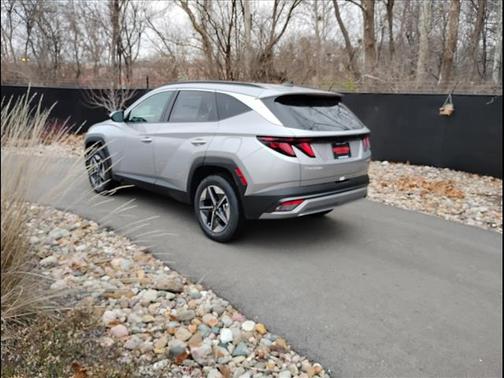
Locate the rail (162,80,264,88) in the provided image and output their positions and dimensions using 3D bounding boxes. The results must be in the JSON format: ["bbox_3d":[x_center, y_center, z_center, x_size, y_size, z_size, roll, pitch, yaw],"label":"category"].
[{"bbox_3d":[-0.501,-1.175,4.626,1.800,0.090,0.070,14,19,43],"label":"rail"}]

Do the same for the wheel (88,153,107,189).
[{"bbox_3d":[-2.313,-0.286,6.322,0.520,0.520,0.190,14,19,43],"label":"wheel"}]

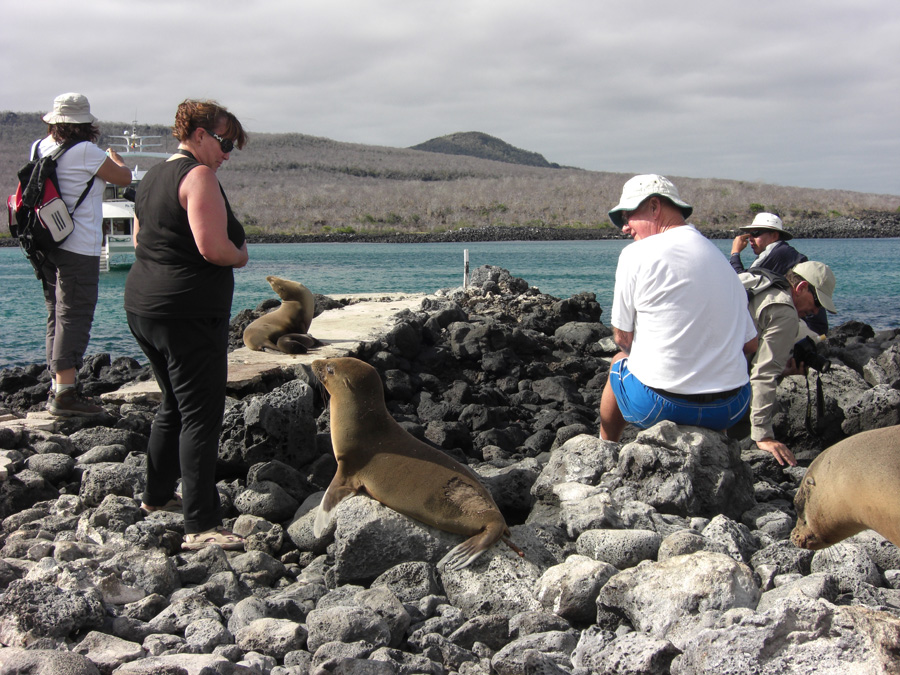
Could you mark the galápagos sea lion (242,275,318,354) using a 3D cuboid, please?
[{"bbox_3d":[-1.232,-0.162,8.800,0.500,0.550,0.360,2,6,24],"label":"galápagos sea lion"}]

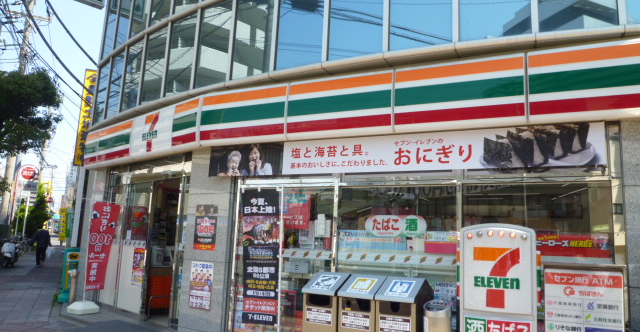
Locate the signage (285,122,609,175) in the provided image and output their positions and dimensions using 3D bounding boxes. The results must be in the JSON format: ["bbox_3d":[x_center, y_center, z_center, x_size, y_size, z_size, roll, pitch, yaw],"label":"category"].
[{"bbox_3d":[1.062,-0.148,4.870,3.420,0.430,0.050,-2,-11,28],"label":"signage"}]

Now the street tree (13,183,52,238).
[{"bbox_3d":[-16.805,3.147,27.169,2.300,3.700,2.300,6,-9,-31],"label":"street tree"}]

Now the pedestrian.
[{"bbox_3d":[-10.261,3.010,16.968,0.650,1.420,0.550,10,-12,-38],"label":"pedestrian"}]

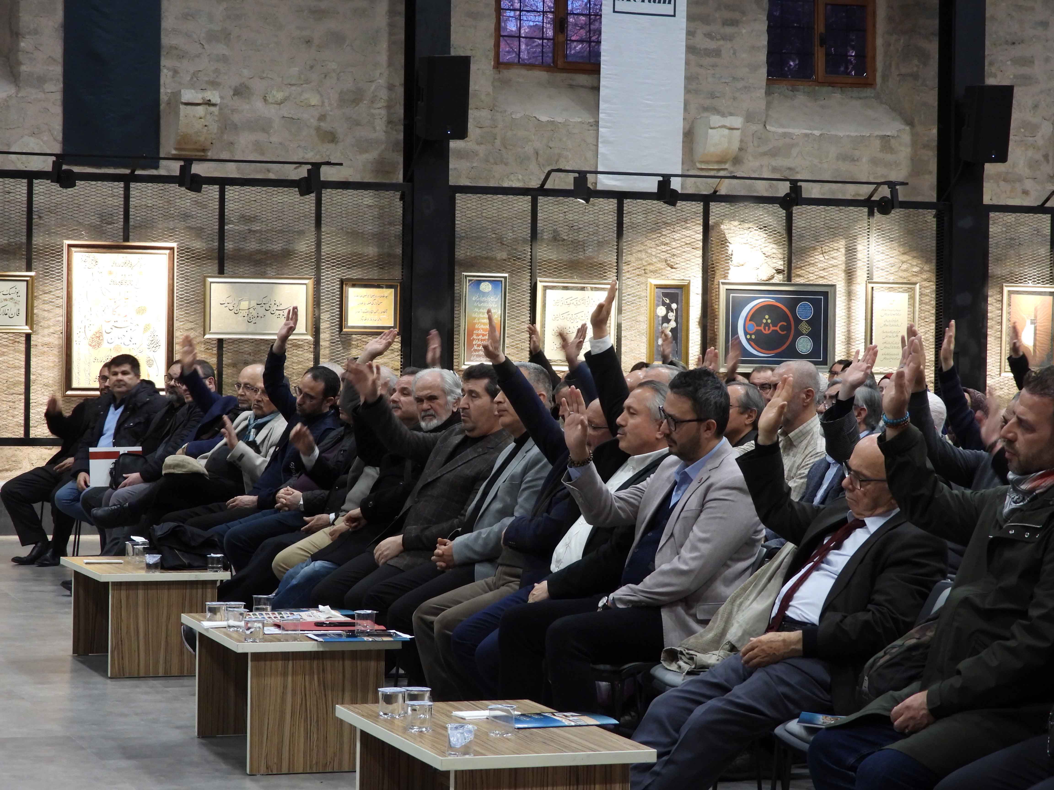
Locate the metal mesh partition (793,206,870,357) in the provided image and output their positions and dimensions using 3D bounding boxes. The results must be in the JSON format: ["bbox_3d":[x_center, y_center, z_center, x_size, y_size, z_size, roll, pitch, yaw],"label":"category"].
[{"bbox_3d":[2.418,-0.573,20.780,0.674,1.880,0.040,1,1,-19],"label":"metal mesh partition"}]

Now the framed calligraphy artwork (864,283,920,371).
[{"bbox_3d":[2.841,-0.525,20.136,0.448,0.705,0.040,1,1,-18],"label":"framed calligraphy artwork"}]

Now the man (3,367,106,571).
[{"bbox_3d":[-2.853,0.425,16.196,0.820,1.250,0.600,0,1,-20],"label":"man"}]

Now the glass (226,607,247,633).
[{"bbox_3d":[-0.997,0.773,8.889,0.075,0.071,0.075,1,1,0],"label":"glass"}]

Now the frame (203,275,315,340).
[{"bbox_3d":[-1.927,-0.629,18.631,0.797,0.454,0.040,1,1,-18],"label":"frame"}]

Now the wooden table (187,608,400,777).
[{"bbox_3d":[-0.821,1.009,8.850,0.549,0.432,0.921,0,1,-19],"label":"wooden table"}]

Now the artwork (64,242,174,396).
[{"bbox_3d":[-2.975,-0.542,18.918,0.829,1.130,0.045,1,1,-19],"label":"artwork"}]

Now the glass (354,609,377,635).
[{"bbox_3d":[-0.539,0.765,8.652,0.072,0.073,0.072,1,1,0],"label":"glass"}]

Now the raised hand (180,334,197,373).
[{"bbox_3d":[-1.839,-0.228,14.065,0.085,0.195,0.055,-5,1,41],"label":"raised hand"}]

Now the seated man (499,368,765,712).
[{"bbox_3d":[0.290,0.596,7.338,0.840,1.350,0.620,0,1,-20],"label":"seated man"}]

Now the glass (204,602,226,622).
[{"bbox_3d":[-1.072,0.752,8.915,0.071,0.071,0.071,0,1,-20],"label":"glass"}]

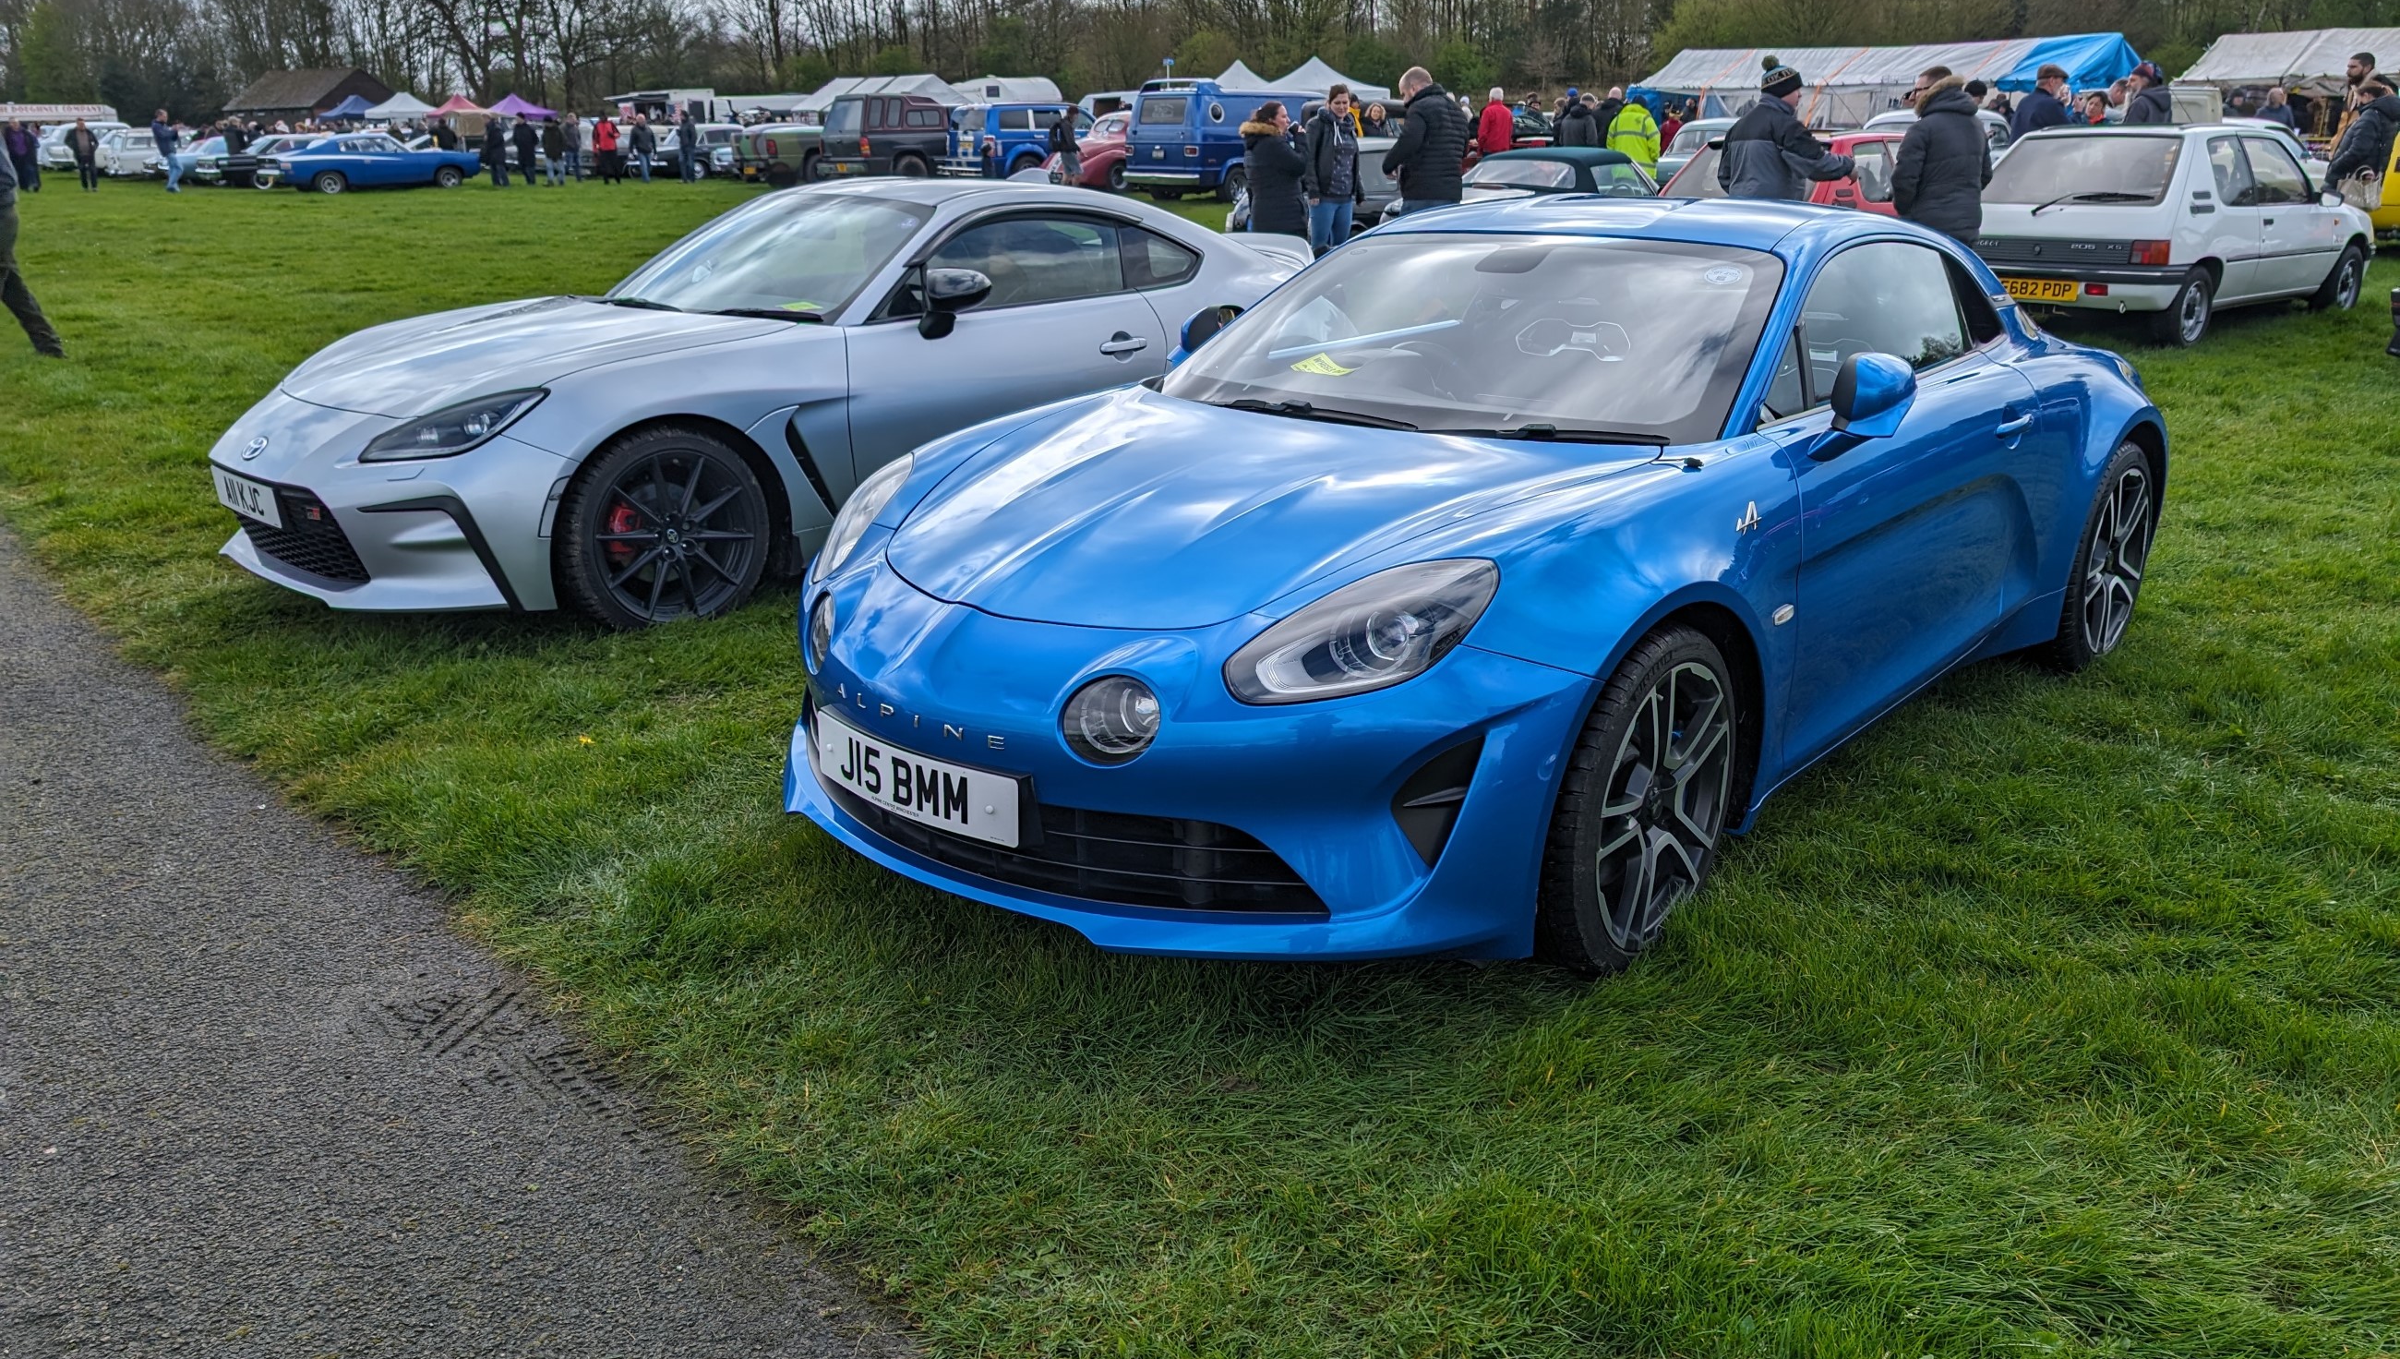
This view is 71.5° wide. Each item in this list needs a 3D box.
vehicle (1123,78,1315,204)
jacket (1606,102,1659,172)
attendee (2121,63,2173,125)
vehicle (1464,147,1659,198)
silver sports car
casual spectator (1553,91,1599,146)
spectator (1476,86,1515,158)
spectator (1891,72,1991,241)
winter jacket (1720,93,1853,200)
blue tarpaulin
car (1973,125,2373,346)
[{"bbox_3d":[0.919,-10.636,32.952,2.000,2.180,4.750,16,24,40],"label":"vehicle"},{"bbox_3d":[4.671,-5.849,18.129,0.620,0.820,0.360,4,19,12],"label":"jacket"},{"bbox_3d":[7.742,-4.167,13.887,0.370,1.820,0.500,9,21,26],"label":"attendee"},{"bbox_3d":[3.422,-4.385,15.800,1.660,1.230,3.950,15,24,39],"label":"vehicle"},{"bbox_3d":[-1.249,-1.170,6.154,1.800,1.300,4.265,15,22,42],"label":"silver sports car"},{"bbox_3d":[5.149,-7.017,22.563,0.540,1.740,0.360,1,18,3],"label":"casual spectator"},{"bbox_3d":[4.033,-7.078,22.566,0.540,1.760,0.360,0,18,2],"label":"spectator"},{"bbox_3d":[4.521,-2.850,10.240,0.560,1.760,0.360,-3,18,-8],"label":"spectator"},{"bbox_3d":[3.819,-3.397,10.860,0.580,0.780,0.620,-10,21,-25],"label":"winter jacket"},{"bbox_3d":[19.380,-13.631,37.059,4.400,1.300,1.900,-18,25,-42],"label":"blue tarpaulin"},{"bbox_3d":[6.724,-3.095,11.488,3.710,1.370,1.580,-14,23,-36],"label":"car"}]

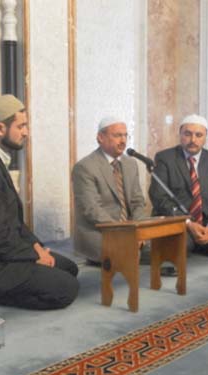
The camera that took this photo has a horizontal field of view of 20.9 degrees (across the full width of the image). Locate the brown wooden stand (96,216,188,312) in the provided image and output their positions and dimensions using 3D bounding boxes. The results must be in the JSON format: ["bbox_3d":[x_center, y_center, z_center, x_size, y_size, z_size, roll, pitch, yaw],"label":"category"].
[{"bbox_3d":[0.188,0.329,2.575,0.214,0.373,0.445,3,5,39],"label":"brown wooden stand"}]

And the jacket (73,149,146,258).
[{"bbox_3d":[0.035,0.095,3.554,0.500,0.670,0.440,-3,5,-40],"label":"jacket"}]

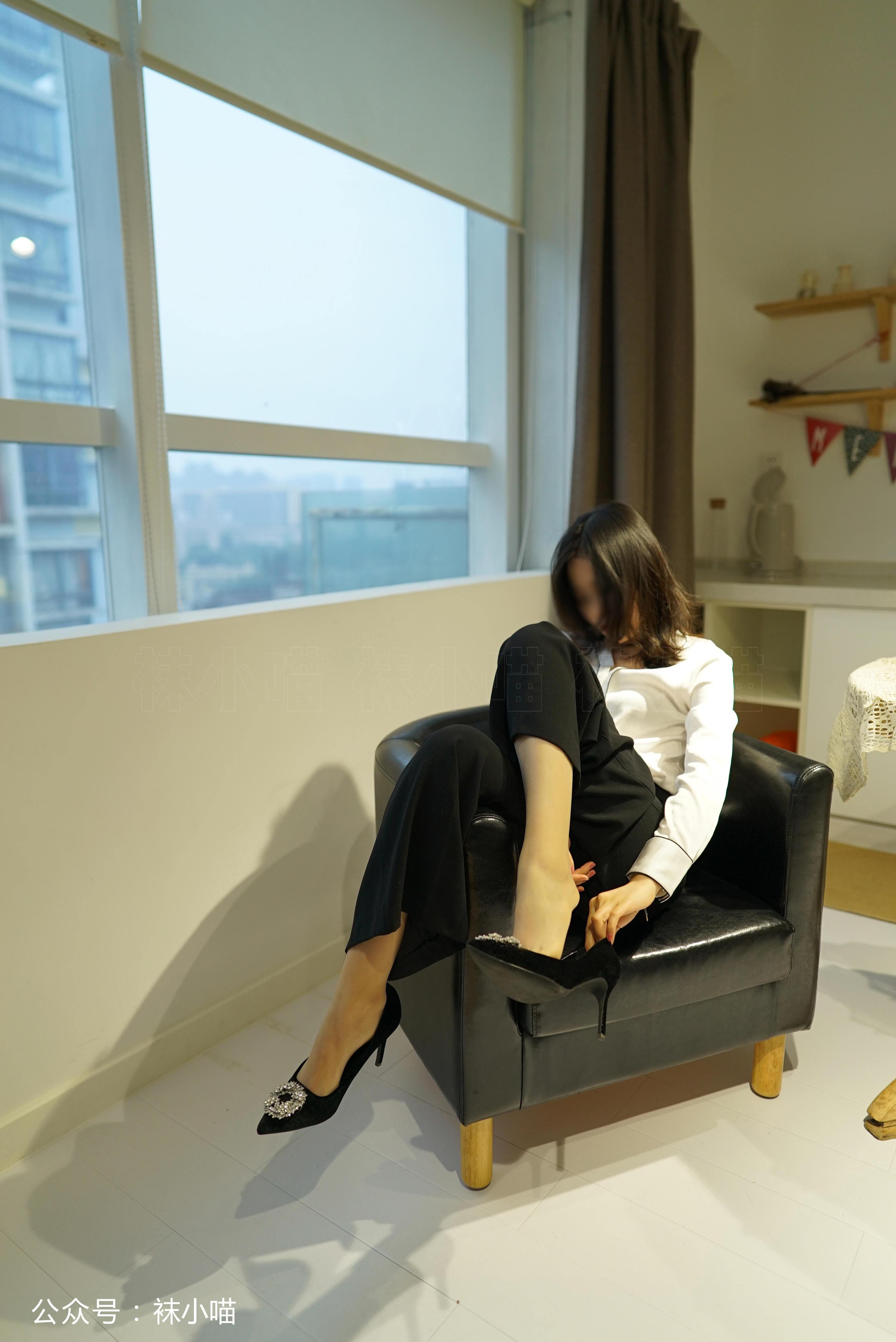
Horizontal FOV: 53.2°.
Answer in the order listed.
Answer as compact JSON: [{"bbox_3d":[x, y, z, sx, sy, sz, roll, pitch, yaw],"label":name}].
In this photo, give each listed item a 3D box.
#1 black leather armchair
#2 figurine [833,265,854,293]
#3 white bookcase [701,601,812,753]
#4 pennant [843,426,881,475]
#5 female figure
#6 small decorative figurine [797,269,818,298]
[{"bbox_3d":[0.213,0.426,1.704,0.665,0.630,0.655,-5,11,-21],"label":"black leather armchair"},{"bbox_3d":[1.293,-1.278,2.925,0.068,0.103,0.066,7,12,37],"label":"figurine"},{"bbox_3d":[1.145,0.096,3.114,0.345,0.696,0.509,7,13,37],"label":"white bookcase"},{"bbox_3d":[1.334,-0.716,2.934,0.120,0.150,0.010,23,22,33],"label":"pennant"},{"bbox_3d":[0.130,0.193,1.477,0.520,0.940,0.870,8,13,41],"label":"female figure"},{"bbox_3d":[1.203,-1.291,2.995,0.063,0.102,0.055,7,12,37],"label":"small decorative figurine"}]

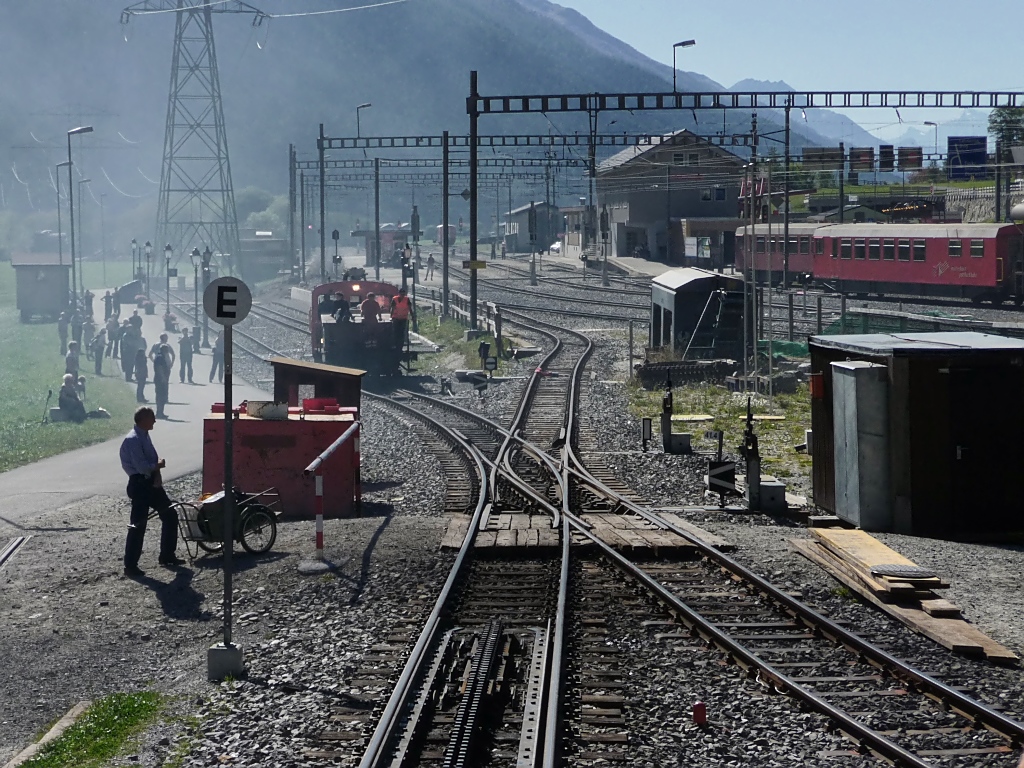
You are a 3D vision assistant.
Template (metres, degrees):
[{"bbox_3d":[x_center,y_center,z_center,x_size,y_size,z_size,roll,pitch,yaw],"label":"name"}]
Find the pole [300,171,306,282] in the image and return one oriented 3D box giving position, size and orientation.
[{"bbox_3d":[-14.516,-10.965,173.000,0.210,7.797,0.210,-1,4,-14],"label":"pole"}]

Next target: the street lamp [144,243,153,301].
[{"bbox_3d":[-21.943,-6.459,150.000,0.430,4.350,0.430,0,4,0],"label":"street lamp"}]

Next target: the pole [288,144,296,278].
[{"bbox_3d":[-16.983,-13.329,192.000,0.230,10.354,0.230,-1,4,-14],"label":"pole"}]

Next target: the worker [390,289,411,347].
[{"bbox_3d":[-3.194,-1.856,71.500,0.600,1.770,0.400,-1,4,-6],"label":"worker"}]

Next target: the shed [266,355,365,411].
[{"bbox_3d":[-2.579,0.665,32.700,1.300,2.000,1.100,0,4,0],"label":"shed"}]

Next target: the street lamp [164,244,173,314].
[{"bbox_3d":[-16.450,-4.657,119.000,0.380,4.047,0.380,0,4,0],"label":"street lamp"}]

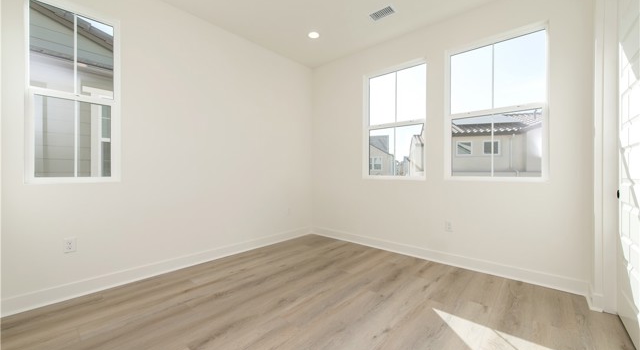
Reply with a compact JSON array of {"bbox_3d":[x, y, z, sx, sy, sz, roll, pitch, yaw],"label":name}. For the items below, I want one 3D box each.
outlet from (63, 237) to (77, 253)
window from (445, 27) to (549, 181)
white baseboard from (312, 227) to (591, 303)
[{"bbox_3d":[-2.050,0.577,2.042,0.013,0.118,0.072,1,1,42],"label":"outlet"},{"bbox_3d":[1.778,-0.668,2.572,0.865,1.450,0.100,1,1,42],"label":"window"},{"bbox_3d":[1.051,0.952,3.142,3.200,0.134,0.025,1,1,42],"label":"white baseboard"}]

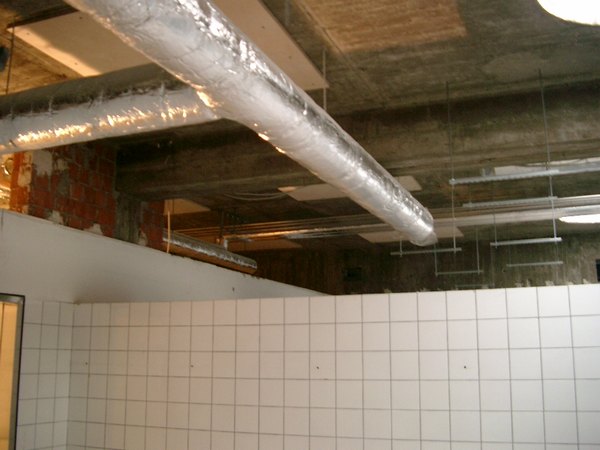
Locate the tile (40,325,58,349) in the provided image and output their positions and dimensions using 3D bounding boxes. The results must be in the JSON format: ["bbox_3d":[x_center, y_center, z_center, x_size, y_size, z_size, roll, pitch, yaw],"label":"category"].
[{"bbox_3d":[-1.546,0.693,3.965,0.008,0.150,0.150,-5,-13,21],"label":"tile"}]

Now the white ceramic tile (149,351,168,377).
[{"bbox_3d":[-0.853,0.835,3.860,0.150,0.150,0.008,-5,-13,21],"label":"white ceramic tile"}]

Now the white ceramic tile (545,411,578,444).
[{"bbox_3d":[1.243,0.959,3.037,0.150,0.150,0.009,-5,-13,21],"label":"white ceramic tile"}]

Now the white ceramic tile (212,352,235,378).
[{"bbox_3d":[-0.442,0.810,3.721,0.150,0.150,0.010,-5,-13,21],"label":"white ceramic tile"}]

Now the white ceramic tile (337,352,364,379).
[{"bbox_3d":[0.265,0.754,3.446,0.150,0.150,0.010,-5,-13,21],"label":"white ceramic tile"}]

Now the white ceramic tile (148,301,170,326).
[{"bbox_3d":[-0.864,0.547,3.950,0.150,0.150,0.010,-5,-13,21],"label":"white ceramic tile"}]

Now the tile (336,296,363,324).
[{"bbox_3d":[0.264,0.456,3.484,0.150,0.150,0.009,-5,-13,21],"label":"tile"}]

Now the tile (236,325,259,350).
[{"bbox_3d":[-0.298,0.648,3.667,0.150,0.150,0.008,-5,-13,21],"label":"tile"}]

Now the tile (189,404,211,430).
[{"bbox_3d":[-0.578,1.113,3.721,0.150,0.150,0.010,-5,-13,21],"label":"tile"}]

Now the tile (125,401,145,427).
[{"bbox_3d":[-0.997,1.146,3.903,0.150,0.150,0.010,-5,-13,21],"label":"tile"}]

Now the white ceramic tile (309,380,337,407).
[{"bbox_3d":[0.128,0.918,3.492,0.150,0.150,0.009,-5,-13,21],"label":"white ceramic tile"}]

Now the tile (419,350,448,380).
[{"bbox_3d":[0.685,0.717,3.281,0.150,0.150,0.010,-5,-13,21],"label":"tile"}]

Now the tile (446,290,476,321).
[{"bbox_3d":[0.821,0.407,3.261,0.150,0.150,0.008,-5,-13,21],"label":"tile"}]

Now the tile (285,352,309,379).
[{"bbox_3d":[-0.017,0.772,3.526,0.150,0.150,0.008,-5,-13,21],"label":"tile"}]

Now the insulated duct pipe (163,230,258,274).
[{"bbox_3d":[-1.016,0.340,7.365,0.210,0.210,2.290,-5,-13,21],"label":"insulated duct pipe"}]

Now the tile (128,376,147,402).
[{"bbox_3d":[-0.999,1.001,3.933,0.150,0.150,0.010,-5,-13,21],"label":"tile"}]

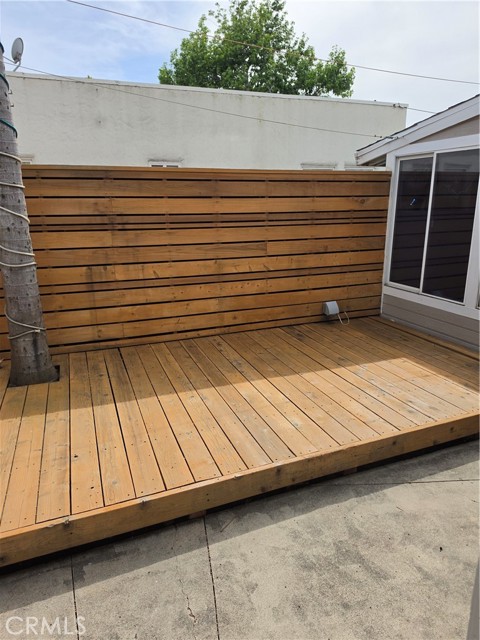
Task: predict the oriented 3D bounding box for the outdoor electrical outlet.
[{"bbox_3d":[1.004,-0.132,4.695,0.130,0.145,0.112,-6,18,-20],"label":"outdoor electrical outlet"}]

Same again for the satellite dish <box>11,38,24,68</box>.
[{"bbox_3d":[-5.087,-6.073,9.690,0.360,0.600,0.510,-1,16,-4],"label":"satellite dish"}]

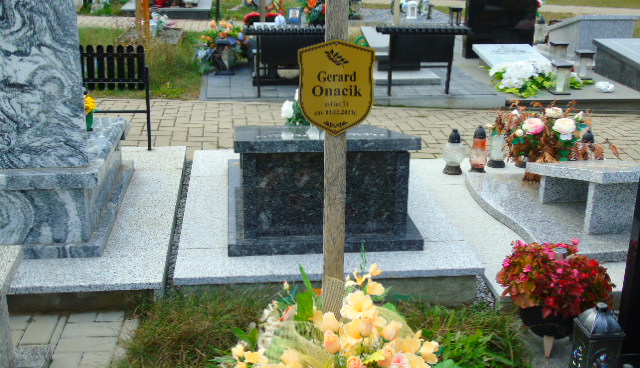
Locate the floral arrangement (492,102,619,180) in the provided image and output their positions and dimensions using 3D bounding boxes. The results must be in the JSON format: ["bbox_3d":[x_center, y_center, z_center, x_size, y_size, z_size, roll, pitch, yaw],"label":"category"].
[{"bbox_3d":[1.300,-0.249,4.125,0.675,0.427,0.427,-1,20,-6],"label":"floral arrangement"}]

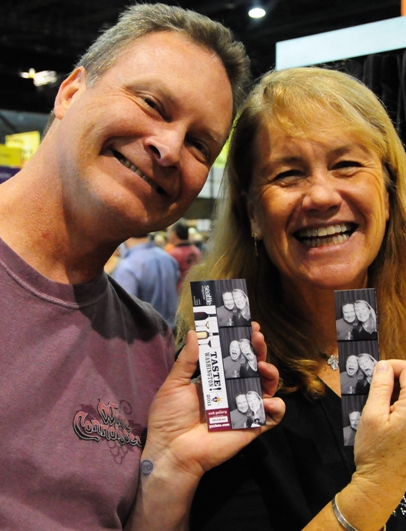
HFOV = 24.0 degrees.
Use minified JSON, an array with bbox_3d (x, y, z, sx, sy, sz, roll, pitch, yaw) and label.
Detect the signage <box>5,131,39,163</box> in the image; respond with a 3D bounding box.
[{"bbox_3d":[-6.037,-3.823,32.000,0.060,1.130,2.100,-2,3,-44],"label":"signage"}]

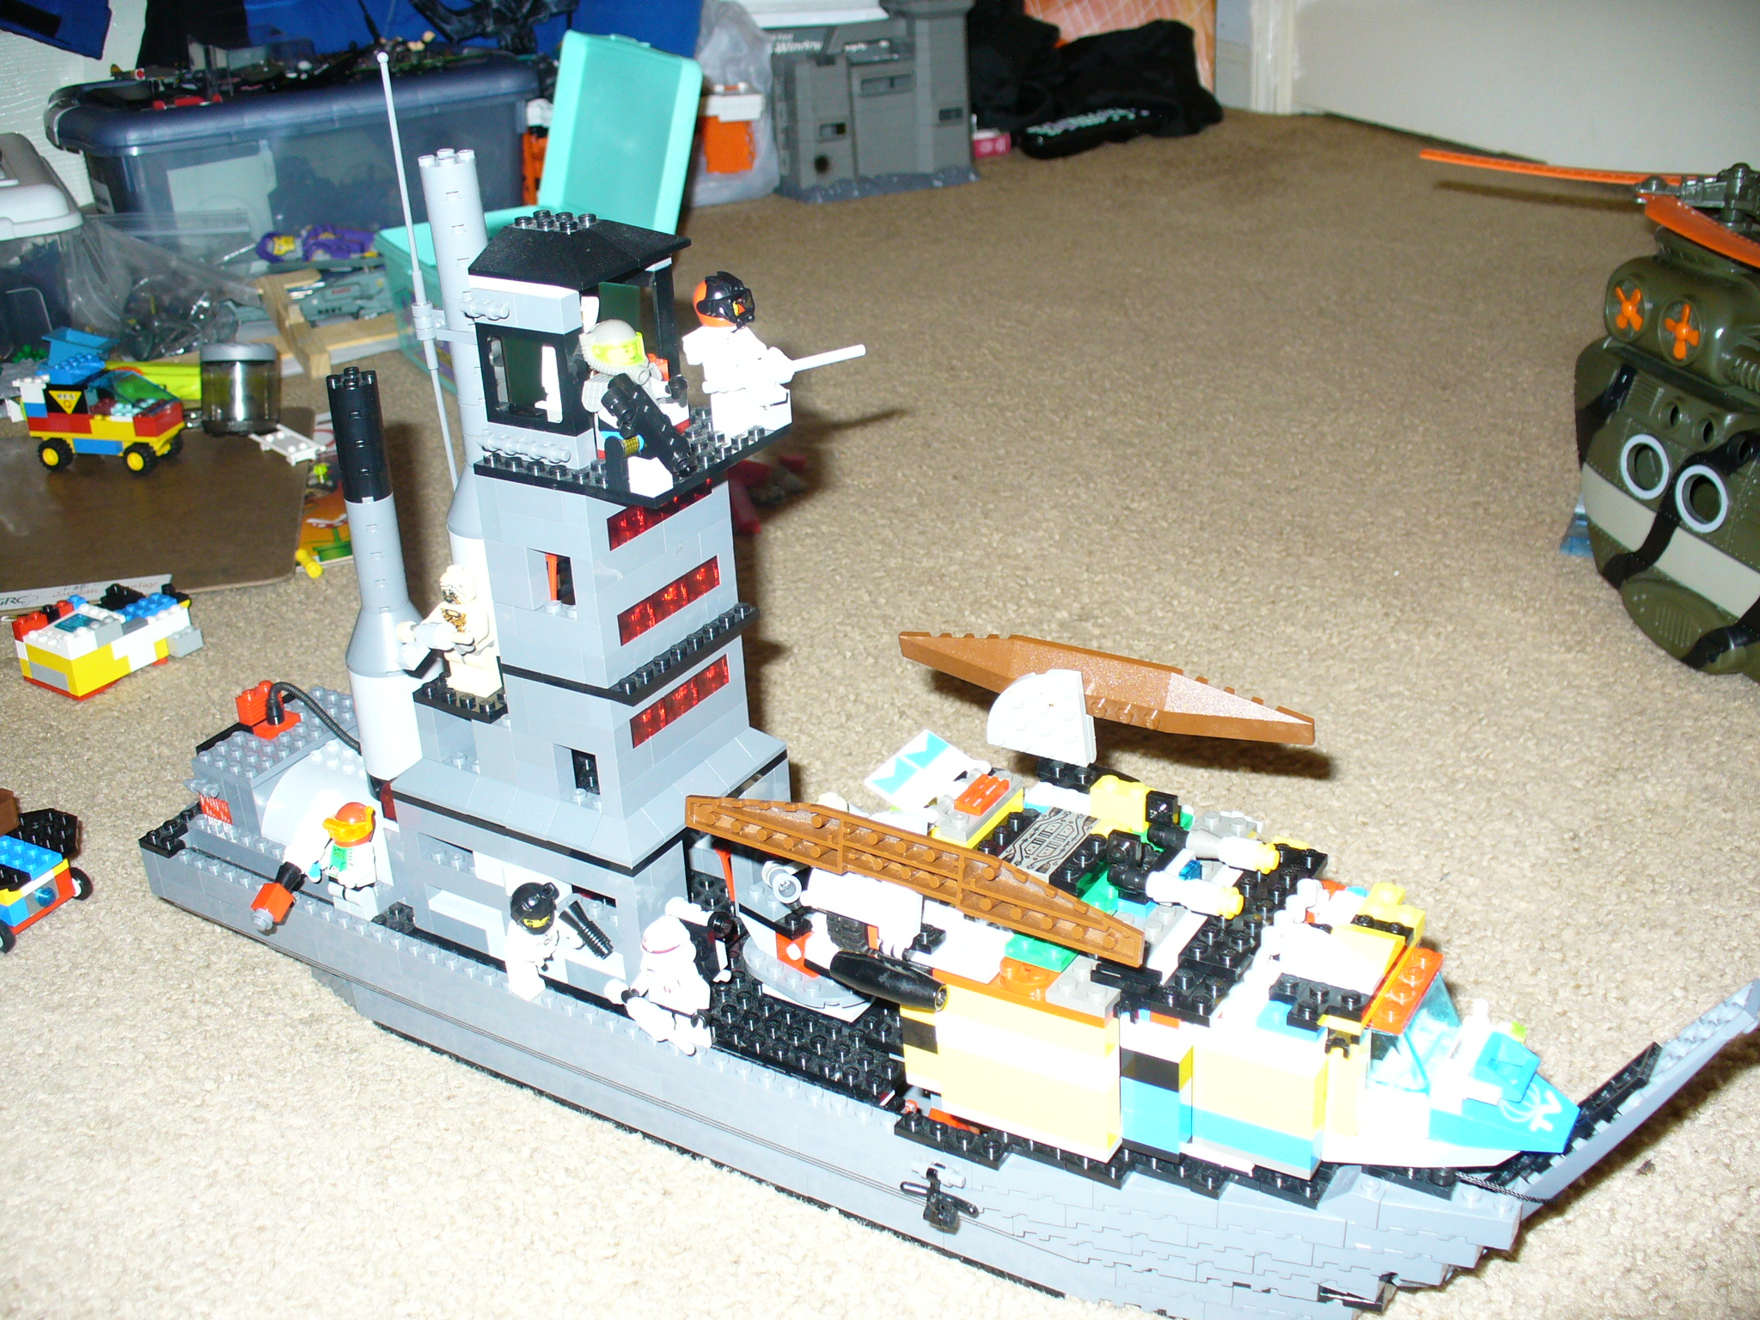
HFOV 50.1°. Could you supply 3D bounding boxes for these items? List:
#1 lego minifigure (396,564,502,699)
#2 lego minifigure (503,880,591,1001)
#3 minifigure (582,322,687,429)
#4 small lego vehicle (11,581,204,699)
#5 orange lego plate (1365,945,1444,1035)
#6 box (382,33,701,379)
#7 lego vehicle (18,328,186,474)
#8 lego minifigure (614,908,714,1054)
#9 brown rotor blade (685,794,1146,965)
[{"bbox_3d":[-0.126,-0.008,0.558,0.027,0.041,0.019,13,30,29],"label":"lego minifigure"},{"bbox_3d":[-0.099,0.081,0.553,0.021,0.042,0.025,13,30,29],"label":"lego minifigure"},{"bbox_3d":[-0.067,-0.069,0.492,0.027,0.043,0.025,13,30,29],"label":"minifigure"},{"bbox_3d":[-0.368,-0.013,0.897,0.054,0.036,0.071,14,28,30],"label":"small lego vehicle"},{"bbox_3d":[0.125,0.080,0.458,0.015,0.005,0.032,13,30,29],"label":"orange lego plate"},{"bbox_3d":[-0.234,-0.309,1.303,0.170,0.217,0.228,-15,28,-27],"label":"box"},{"bbox_3d":[-0.479,-0.159,1.150,0.101,0.085,0.038,5,25,10],"label":"lego vehicle"},{"bbox_3d":[-0.059,0.090,0.528,0.026,0.043,0.019,13,30,29],"label":"lego minifigure"},{"bbox_3d":[0.006,0.047,0.450,0.129,0.018,0.010,14,37,29],"label":"brown rotor blade"}]

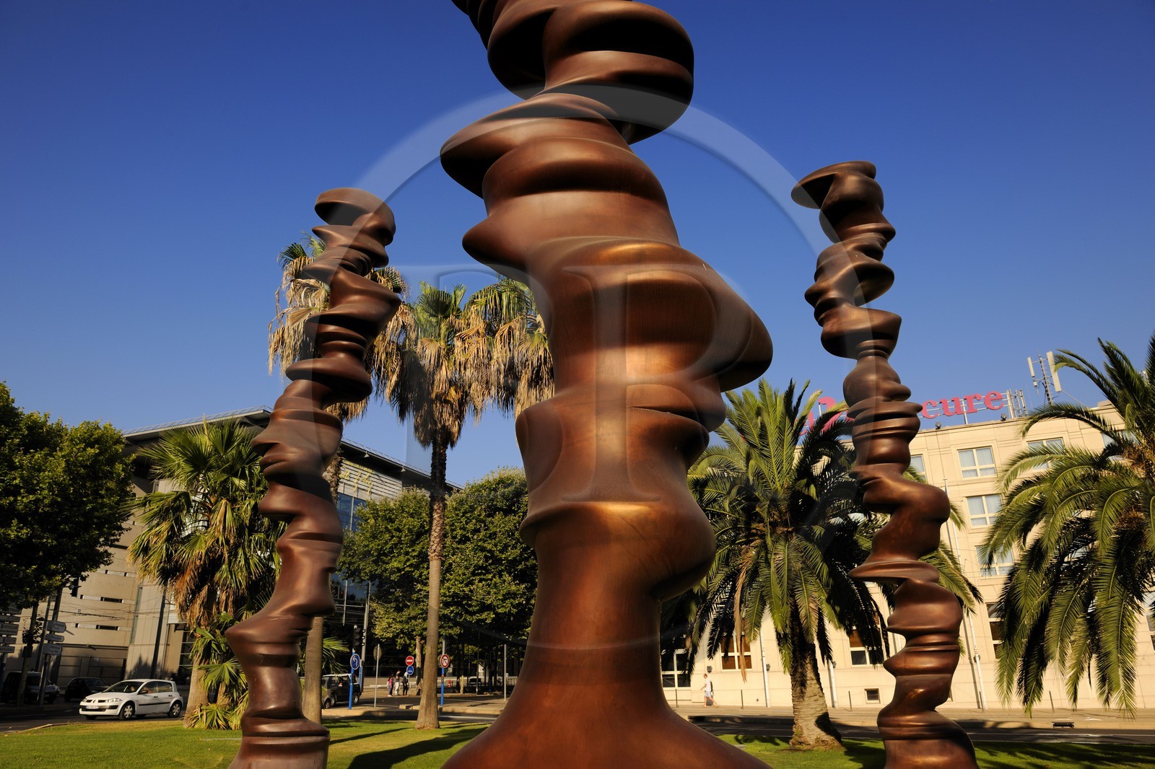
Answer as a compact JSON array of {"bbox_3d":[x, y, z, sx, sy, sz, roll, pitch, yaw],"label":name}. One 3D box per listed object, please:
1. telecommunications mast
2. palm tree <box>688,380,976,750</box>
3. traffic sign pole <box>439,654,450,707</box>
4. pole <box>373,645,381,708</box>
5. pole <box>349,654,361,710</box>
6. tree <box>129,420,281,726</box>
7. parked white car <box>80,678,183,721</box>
[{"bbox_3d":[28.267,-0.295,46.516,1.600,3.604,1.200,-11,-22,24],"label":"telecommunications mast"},{"bbox_3d":[5.599,4.082,18.334,6.300,8.400,6.300,-7,-21,17],"label":"palm tree"},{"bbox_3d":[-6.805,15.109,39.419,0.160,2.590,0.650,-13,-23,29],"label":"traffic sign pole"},{"bbox_3d":[-9.768,14.199,37.514,0.160,2.876,0.650,-12,-22,26],"label":"pole"},{"bbox_3d":[-10.086,13.358,34.694,0.160,2.430,0.650,-11,-22,25],"label":"pole"},{"bbox_3d":[-12.712,6.169,26.634,5.000,10.458,4.900,9,-22,-26],"label":"tree"},{"bbox_3d":[-17.715,12.607,30.924,1.780,1.470,4.200,-5,-20,9],"label":"parked white car"}]

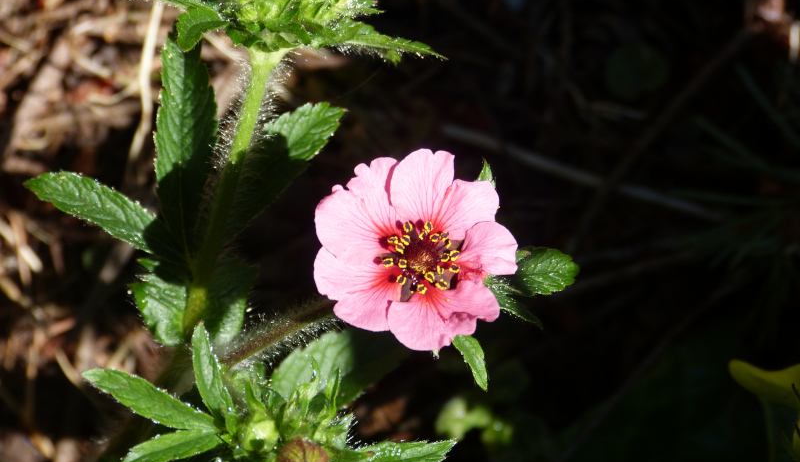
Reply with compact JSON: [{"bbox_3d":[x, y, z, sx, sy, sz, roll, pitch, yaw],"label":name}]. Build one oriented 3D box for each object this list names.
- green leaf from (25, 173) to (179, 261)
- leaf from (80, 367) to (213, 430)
[{"bbox_3d":[-0.045,-0.003,0.505,0.025,0.004,0.007,23,52,-9],"label":"green leaf"},{"bbox_3d":[-0.037,0.025,0.490,0.020,0.003,0.006,21,53,0],"label":"leaf"}]

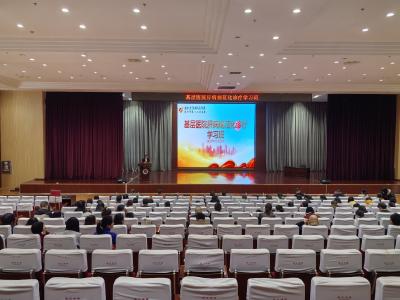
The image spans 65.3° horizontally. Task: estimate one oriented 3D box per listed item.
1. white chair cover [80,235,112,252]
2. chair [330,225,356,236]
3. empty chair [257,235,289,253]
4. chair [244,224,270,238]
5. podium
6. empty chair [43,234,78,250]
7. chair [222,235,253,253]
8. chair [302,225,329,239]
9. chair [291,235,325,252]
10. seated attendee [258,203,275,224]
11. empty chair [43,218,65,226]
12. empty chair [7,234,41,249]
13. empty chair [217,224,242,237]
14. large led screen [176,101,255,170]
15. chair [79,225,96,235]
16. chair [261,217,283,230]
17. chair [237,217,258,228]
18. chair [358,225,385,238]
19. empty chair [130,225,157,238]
[{"bbox_3d":[-1.563,1.754,4.995,0.540,0.970,0.630,0,3,-1],"label":"white chair cover"},{"bbox_3d":[2.749,1.892,6.272,0.530,0.950,0.620,0,3,-1],"label":"chair"},{"bbox_3d":[1.113,1.793,5.088,0.490,0.950,0.600,0,1,-1],"label":"empty chair"},{"bbox_3d":[1.080,1.876,6.124,0.540,0.970,0.630,0,3,-1],"label":"chair"},{"bbox_3d":[-3.832,1.466,22.100,0.800,1.120,0.550,0,3,-1],"label":"podium"},{"bbox_3d":[-2.174,1.786,5.170,0.530,0.950,0.620,0,3,-1],"label":"empty chair"},{"bbox_3d":[0.574,1.789,5.074,0.490,0.950,0.600,0,1,-1],"label":"chair"},{"bbox_3d":[2.154,1.876,6.124,0.540,0.970,0.630,0,3,-1],"label":"chair"},{"bbox_3d":[1.669,1.797,5.103,0.490,0.950,0.600,0,1,-1],"label":"chair"},{"bbox_3d":[1.523,1.851,7.388,0.480,1.250,0.680,0,1,-1],"label":"seated attendee"},{"bbox_3d":[-3.215,1.975,7.147,0.490,0.950,0.600,0,1,-1],"label":"empty chair"},{"bbox_3d":[-2.660,1.754,4.995,0.540,0.970,0.630,0,3,-1],"label":"empty chair"},{"bbox_3d":[0.552,1.896,6.159,0.490,0.950,0.600,0,1,-1],"label":"empty chair"},{"bbox_3d":[1.402,-1.165,25.970,6.500,5.270,0.150,0,3,-1],"label":"large led screen"},{"bbox_3d":[-2.126,1.879,6.089,0.490,0.950,0.600,0,1,-1],"label":"chair"},{"bbox_3d":[1.622,1.991,7.368,0.530,0.950,0.620,0,3,-1],"label":"chair"},{"bbox_3d":[1.088,1.991,7.368,0.530,0.950,0.620,0,3,-1],"label":"chair"},{"bbox_3d":[3.208,1.876,6.124,0.540,0.970,0.630,0,3,-1],"label":"chair"},{"bbox_3d":[-1.059,1.886,6.117,0.490,0.950,0.600,0,1,-1],"label":"empty chair"}]

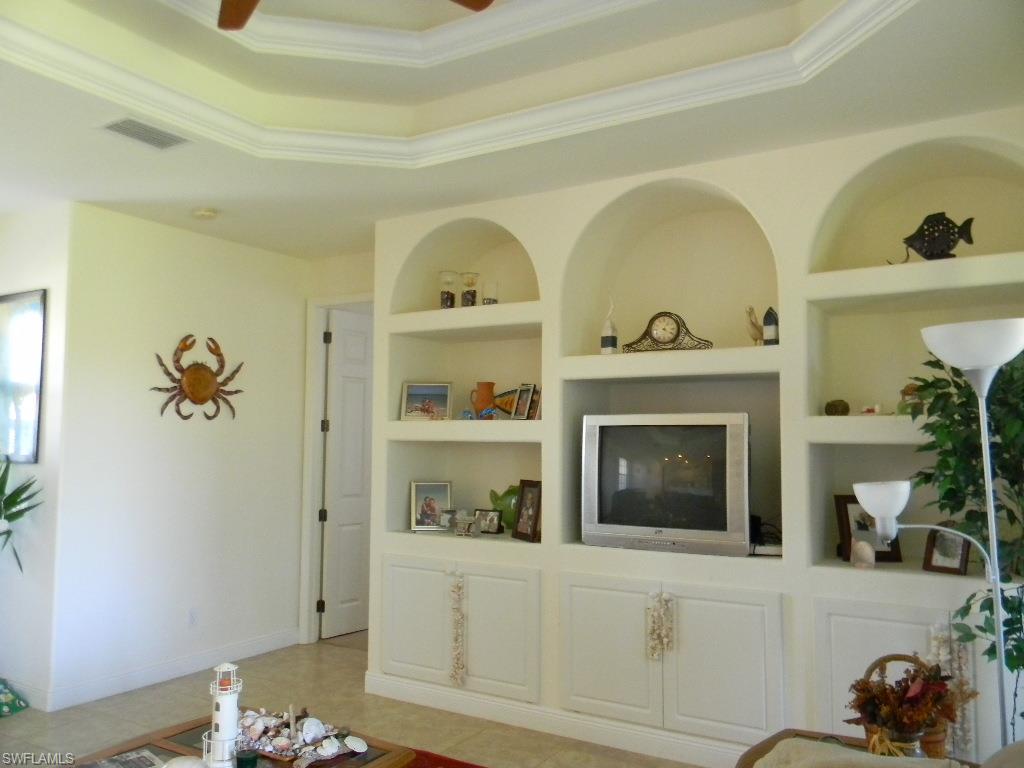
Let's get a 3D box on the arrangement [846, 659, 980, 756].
[{"bbox_3d":[1.076,0.910,2.266,0.280,0.290,0.240,-2,-5,30],"label":"arrangement"}]

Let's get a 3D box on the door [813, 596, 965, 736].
[{"bbox_3d":[1.544,1.267,3.458,0.523,0.680,0.025,-2,-5,31],"label":"door"}]

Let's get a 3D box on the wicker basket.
[{"bbox_3d":[1.094,0.909,2.317,0.214,0.302,0.210,-2,-5,31],"label":"wicker basket"}]

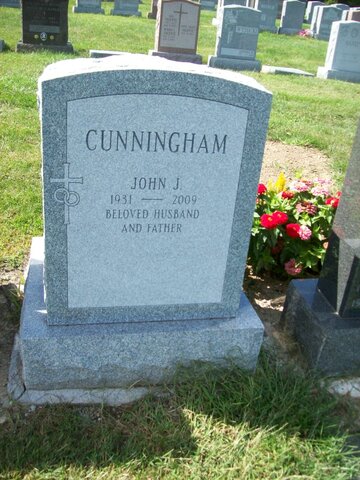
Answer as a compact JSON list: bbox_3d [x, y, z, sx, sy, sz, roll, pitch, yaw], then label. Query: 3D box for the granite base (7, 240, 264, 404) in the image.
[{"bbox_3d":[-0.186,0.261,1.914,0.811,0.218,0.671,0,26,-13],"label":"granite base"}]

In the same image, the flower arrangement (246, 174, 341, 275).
[{"bbox_3d":[0.545,-0.096,2.541,0.476,0.406,0.382,0,26,-13],"label":"flower arrangement"}]

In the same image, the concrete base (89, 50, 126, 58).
[{"bbox_3d":[-1.051,-2.882,7.844,0.702,0.094,0.390,0,26,-13],"label":"concrete base"}]

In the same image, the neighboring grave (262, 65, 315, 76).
[{"bbox_3d":[1.861,-2.839,8.470,0.711,0.094,0.507,0,26,-13],"label":"neighboring grave"}]

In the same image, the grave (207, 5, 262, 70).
[{"bbox_3d":[0.916,-3.269,8.058,0.858,0.937,0.390,0,26,-13],"label":"grave"}]

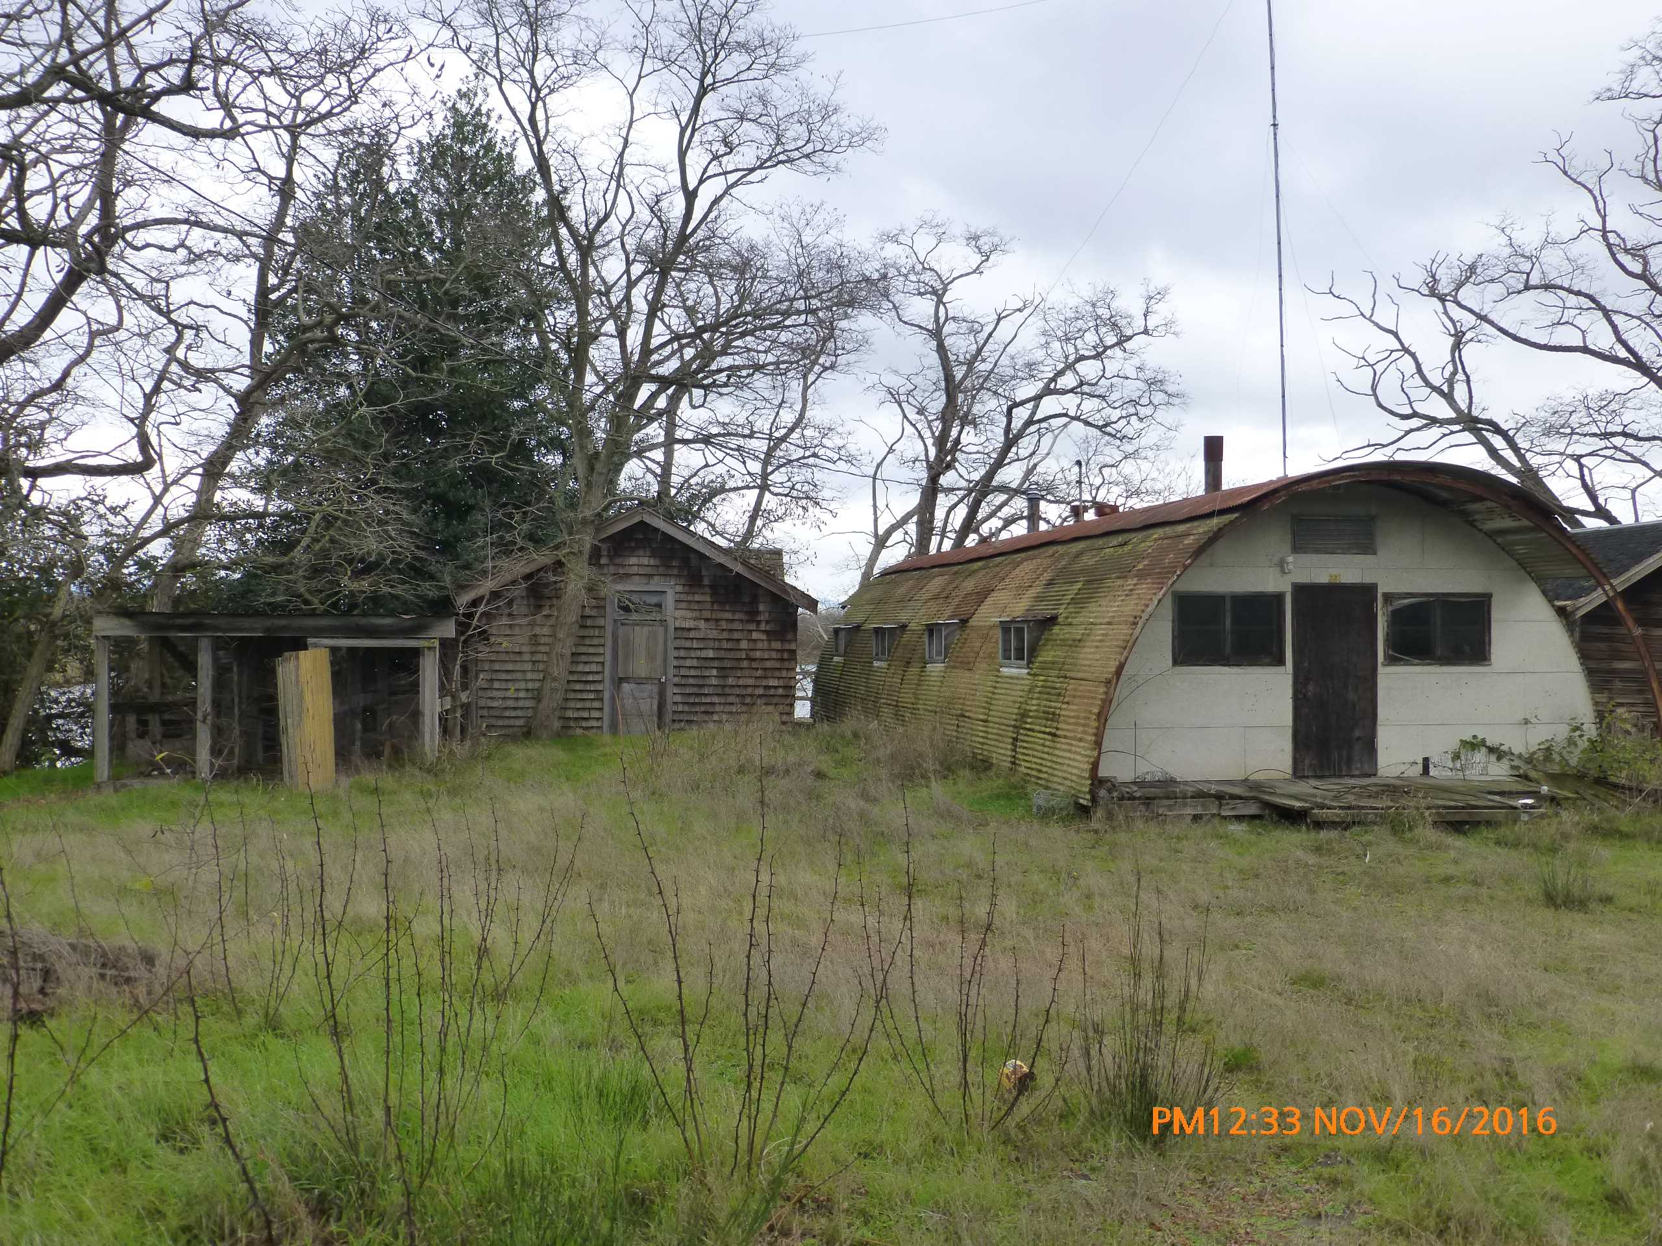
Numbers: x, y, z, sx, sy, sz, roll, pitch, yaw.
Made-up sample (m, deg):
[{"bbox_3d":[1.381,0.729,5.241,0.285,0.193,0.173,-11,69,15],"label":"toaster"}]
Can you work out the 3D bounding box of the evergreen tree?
[{"bbox_3d":[-8.569,-4.236,28.000,7.000,12.400,6.800,0,-1,-10],"label":"evergreen tree"}]

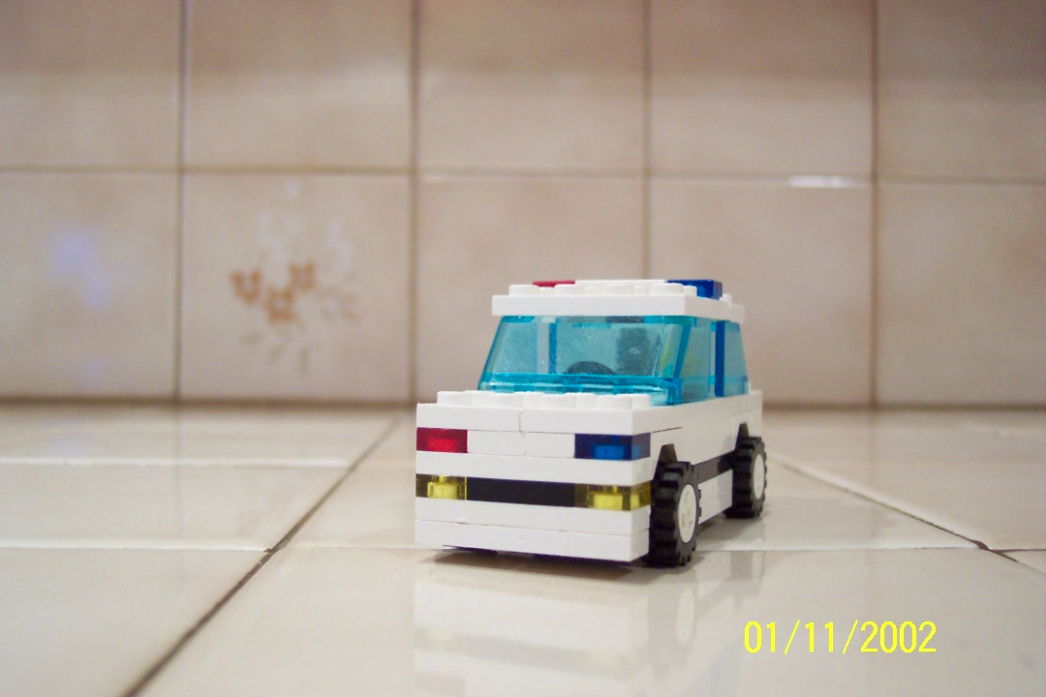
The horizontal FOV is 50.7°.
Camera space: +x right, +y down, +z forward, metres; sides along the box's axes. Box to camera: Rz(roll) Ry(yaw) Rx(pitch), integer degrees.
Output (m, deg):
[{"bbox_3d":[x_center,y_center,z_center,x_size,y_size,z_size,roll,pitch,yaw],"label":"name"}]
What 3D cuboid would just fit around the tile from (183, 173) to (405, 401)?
[{"bbox_3d":[-0.106,-0.029,0.521,0.108,0.108,0.008,0,0,-2],"label":"tile"}]

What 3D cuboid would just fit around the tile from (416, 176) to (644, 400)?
[{"bbox_3d":[0.003,-0.028,0.526,0.108,0.108,0.008,0,0,-2],"label":"tile"}]

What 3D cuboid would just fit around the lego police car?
[{"bbox_3d":[0.016,0.010,0.185,0.038,0.042,0.080,1,0,24],"label":"lego police car"}]

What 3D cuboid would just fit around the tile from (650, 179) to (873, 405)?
[{"bbox_3d":[0.113,-0.027,0.530,0.108,0.108,0.008,0,0,-2],"label":"tile"}]

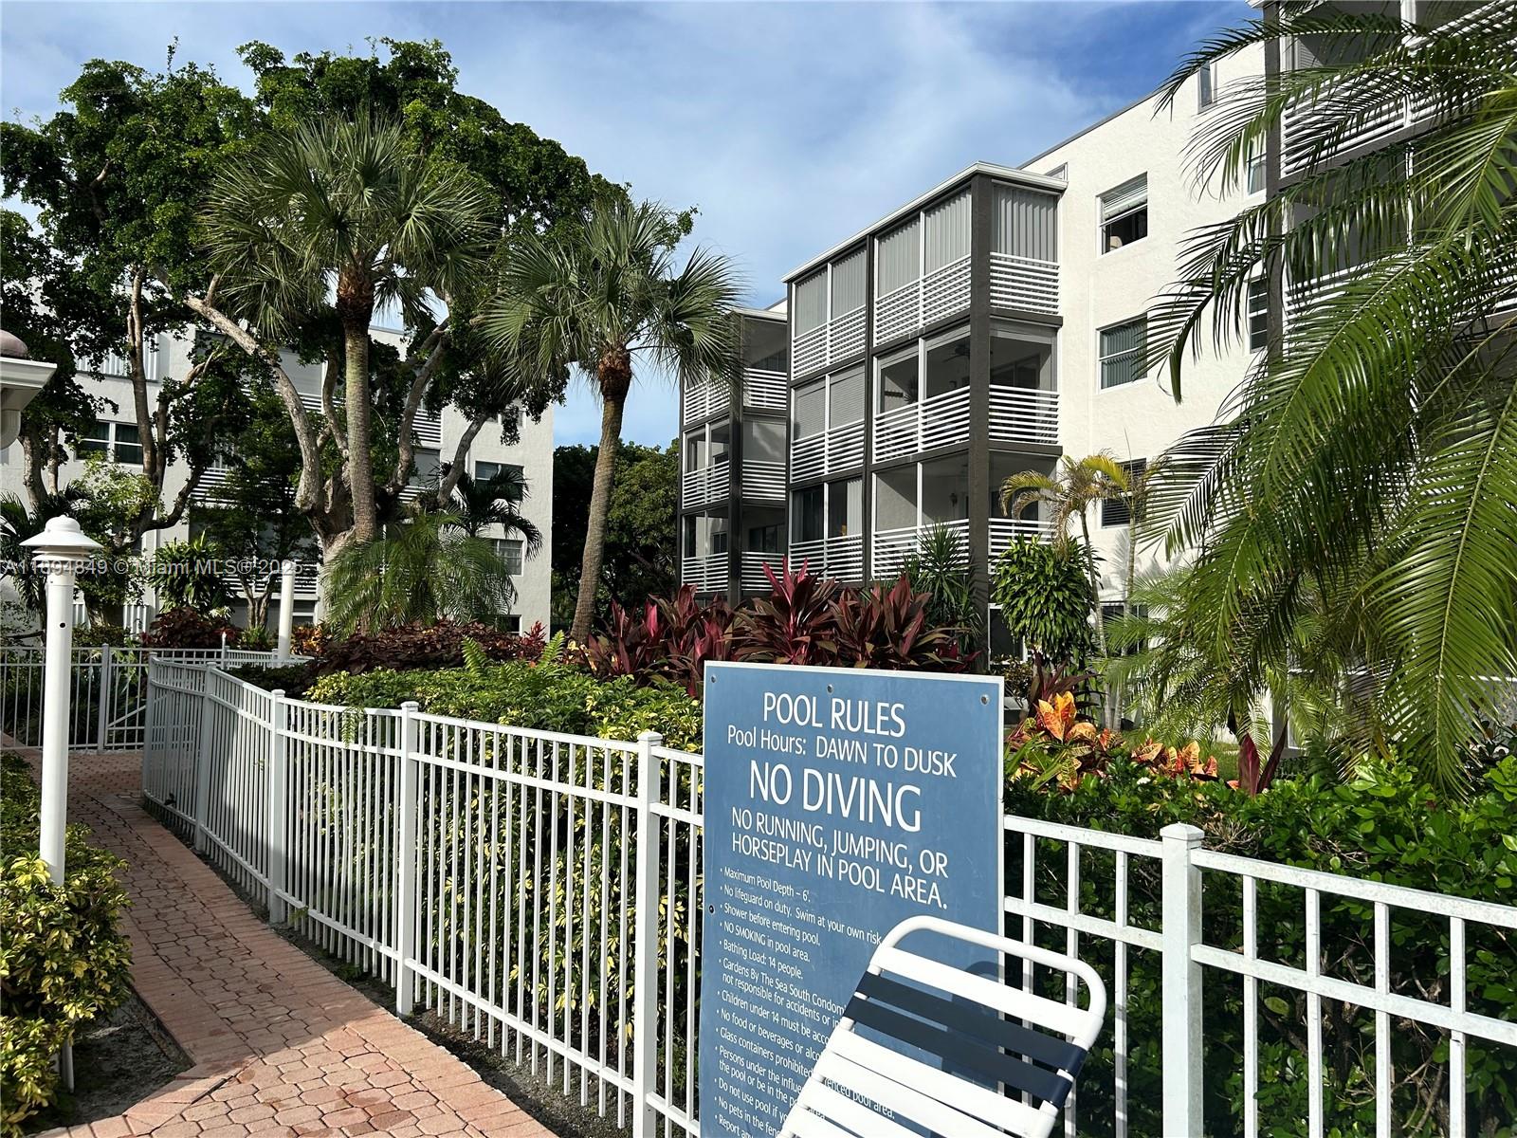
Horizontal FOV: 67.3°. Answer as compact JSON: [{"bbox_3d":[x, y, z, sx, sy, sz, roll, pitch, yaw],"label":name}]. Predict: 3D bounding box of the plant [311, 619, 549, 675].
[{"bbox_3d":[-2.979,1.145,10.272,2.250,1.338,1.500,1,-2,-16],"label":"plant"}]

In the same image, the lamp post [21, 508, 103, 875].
[{"bbox_3d":[-2.858,0.791,4.608,0.335,2.014,0.335,2,-3,-31],"label":"lamp post"}]

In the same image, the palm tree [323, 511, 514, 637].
[{"bbox_3d":[-4.080,0.715,13.540,2.400,2.891,2.300,1,-3,-17],"label":"palm tree"}]

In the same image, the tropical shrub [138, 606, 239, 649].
[{"bbox_3d":[-7.903,1.267,15.769,1.450,1.467,1.250,2,-3,-27],"label":"tropical shrub"}]

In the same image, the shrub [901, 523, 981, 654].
[{"bbox_3d":[3.039,0.843,18.933,1.400,3.211,1.300,0,-2,9],"label":"shrub"}]

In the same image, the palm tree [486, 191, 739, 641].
[{"bbox_3d":[-2.219,-1.537,16.340,3.750,7.660,3.600,1,-2,-7],"label":"palm tree"}]

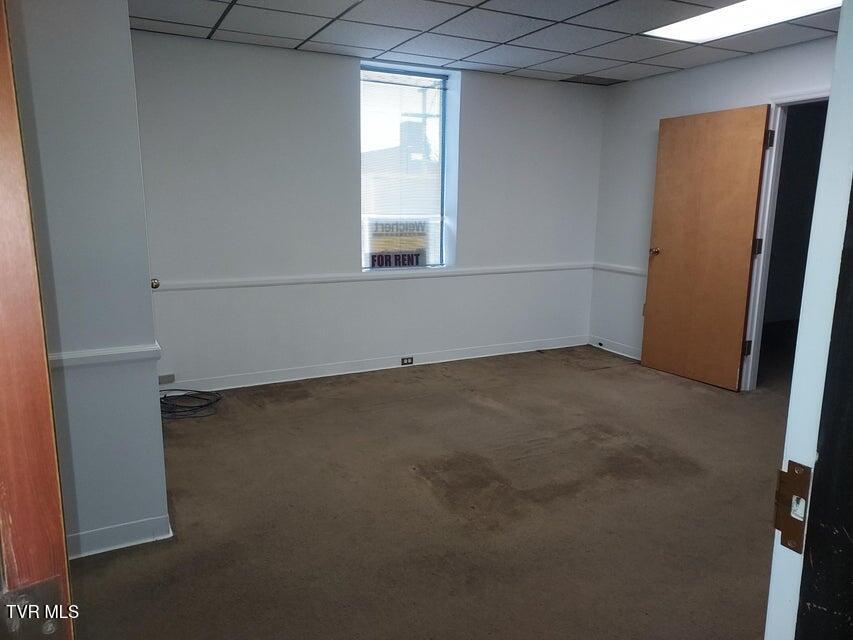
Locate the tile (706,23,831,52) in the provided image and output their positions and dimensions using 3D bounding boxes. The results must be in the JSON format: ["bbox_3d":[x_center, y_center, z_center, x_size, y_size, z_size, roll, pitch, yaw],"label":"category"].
[{"bbox_3d":[2.262,-1.859,3.915,0.535,0.020,0.605,-5,13,-26],"label":"tile"}]

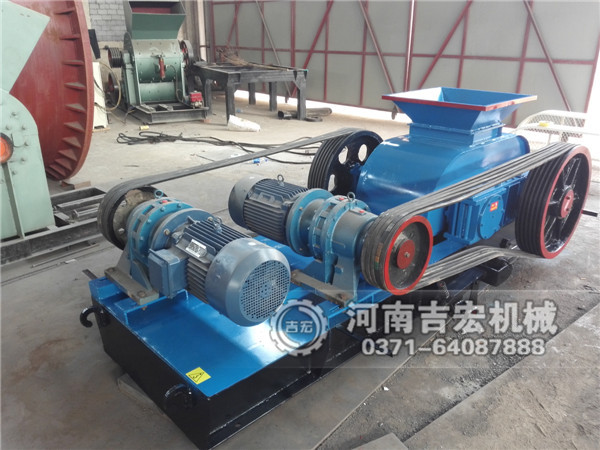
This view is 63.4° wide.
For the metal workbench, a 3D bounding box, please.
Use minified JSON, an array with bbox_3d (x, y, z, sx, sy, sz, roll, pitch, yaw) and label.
[{"bbox_3d":[-1.129,-2.757,9.961,1.490,0.871,2.909,-9,23,-21],"label":"metal workbench"}]

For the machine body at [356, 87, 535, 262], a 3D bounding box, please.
[{"bbox_3d":[1.041,-0.457,3.273,1.302,0.770,0.875,-19,28,-40],"label":"machine body"}]

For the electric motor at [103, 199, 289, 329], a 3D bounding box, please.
[{"bbox_3d":[-0.473,0.139,2.139,0.448,0.398,0.966,-19,28,-40],"label":"electric motor"}]

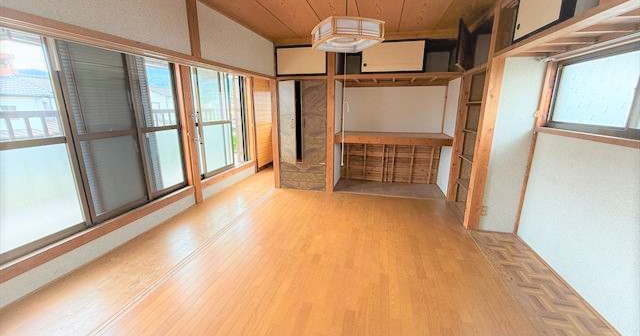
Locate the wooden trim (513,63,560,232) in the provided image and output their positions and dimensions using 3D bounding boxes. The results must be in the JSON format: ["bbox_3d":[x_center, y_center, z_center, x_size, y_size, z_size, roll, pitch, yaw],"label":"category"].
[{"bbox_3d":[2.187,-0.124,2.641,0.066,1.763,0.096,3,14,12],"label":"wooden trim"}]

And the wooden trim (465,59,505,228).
[{"bbox_3d":[1.758,-0.199,2.795,0.111,1.833,0.119,3,14,12],"label":"wooden trim"}]

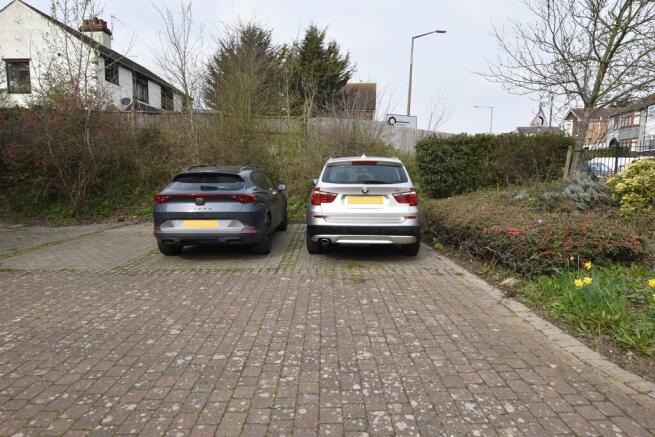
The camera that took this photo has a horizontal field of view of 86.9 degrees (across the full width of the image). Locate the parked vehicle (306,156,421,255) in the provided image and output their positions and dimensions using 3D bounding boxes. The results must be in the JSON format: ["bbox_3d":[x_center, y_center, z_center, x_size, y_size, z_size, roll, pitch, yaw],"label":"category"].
[{"bbox_3d":[0.660,-0.380,7.300,1.920,1.670,4.640,1,6,3],"label":"parked vehicle"}]

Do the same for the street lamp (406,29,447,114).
[{"bbox_3d":[5.800,-6.600,20.400,2.300,8.500,0.330,-1,6,-16],"label":"street lamp"}]

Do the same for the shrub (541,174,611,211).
[{"bbox_3d":[5.950,-0.580,8.300,1.650,0.950,1.400,0,6,0],"label":"shrub"}]

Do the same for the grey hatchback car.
[{"bbox_3d":[-1.910,-0.320,7.360,1.900,1.520,4.450,0,6,-1],"label":"grey hatchback car"}]

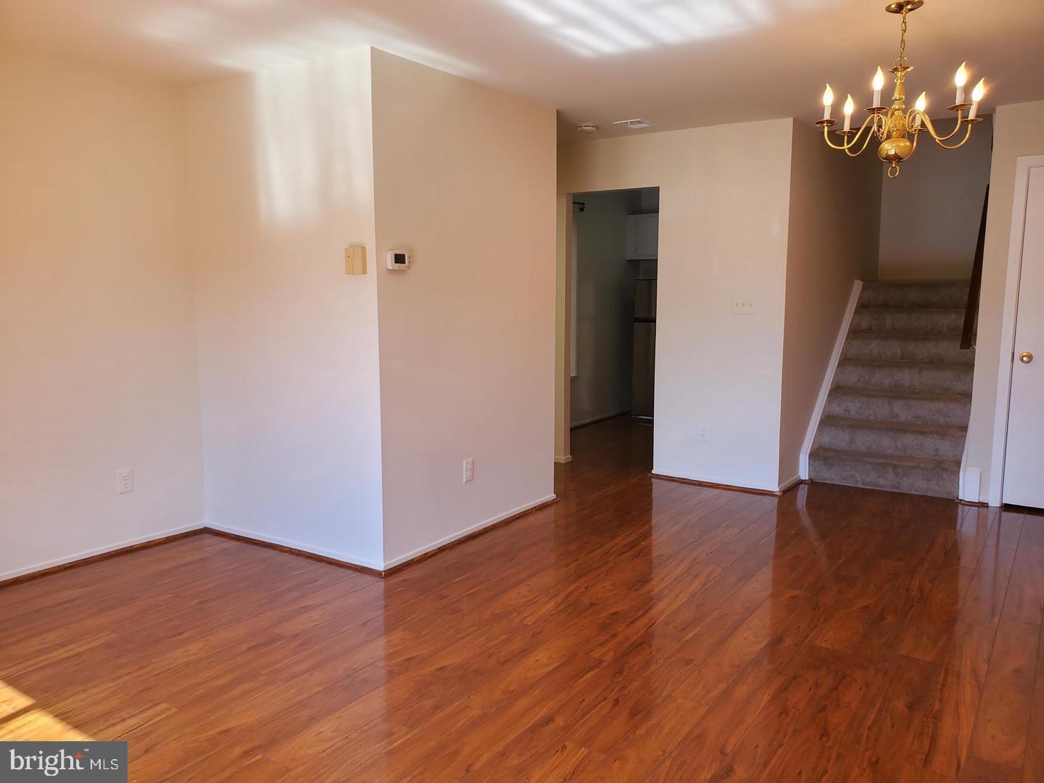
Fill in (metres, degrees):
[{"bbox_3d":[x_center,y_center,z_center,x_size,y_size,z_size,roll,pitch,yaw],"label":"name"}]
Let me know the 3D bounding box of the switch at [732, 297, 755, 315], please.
[{"bbox_3d":[1.449,-0.565,5.133,0.163,0.115,0.012,5,9,33],"label":"switch"}]

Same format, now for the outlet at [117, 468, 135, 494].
[{"bbox_3d":[-2.001,0.457,3.966,0.010,0.119,0.078,5,9,33],"label":"outlet"}]

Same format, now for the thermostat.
[{"bbox_3d":[-0.565,-0.601,3.595,0.030,0.083,0.134,5,9,33],"label":"thermostat"}]

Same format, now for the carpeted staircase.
[{"bbox_3d":[2.833,-0.111,5.810,0.950,1.390,1.620,5,9,33],"label":"carpeted staircase"}]

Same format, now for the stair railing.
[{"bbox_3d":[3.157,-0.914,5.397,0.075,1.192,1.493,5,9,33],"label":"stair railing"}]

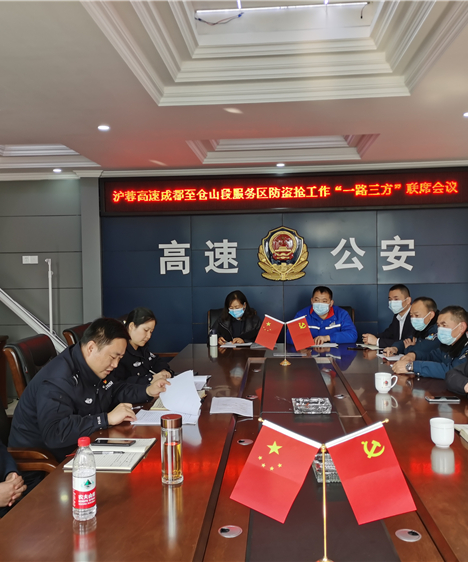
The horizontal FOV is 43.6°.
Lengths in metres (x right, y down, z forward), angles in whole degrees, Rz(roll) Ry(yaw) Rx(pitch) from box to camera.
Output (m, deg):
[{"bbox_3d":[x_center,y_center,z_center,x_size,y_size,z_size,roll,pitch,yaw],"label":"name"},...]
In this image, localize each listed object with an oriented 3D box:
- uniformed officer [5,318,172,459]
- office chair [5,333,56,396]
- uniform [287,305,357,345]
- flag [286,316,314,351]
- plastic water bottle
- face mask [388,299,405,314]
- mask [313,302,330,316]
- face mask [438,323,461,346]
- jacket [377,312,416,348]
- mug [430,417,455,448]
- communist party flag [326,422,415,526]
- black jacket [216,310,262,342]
[{"bbox_3d":[-0.657,0.770,2.694,0.740,1.200,0.560,0,2,25],"label":"uniformed officer"},{"bbox_3d":[-0.732,0.837,2.833,0.640,1.090,0.620,-1,2,7],"label":"office chair"},{"bbox_3d":[0.781,0.500,5.192,0.620,0.560,0.480,-1,1,7],"label":"uniform"},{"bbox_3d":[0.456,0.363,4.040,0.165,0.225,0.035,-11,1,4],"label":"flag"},{"bbox_3d":[-0.410,0.538,1.596,0.065,0.220,0.065,-1,1,-15],"label":"plastic water bottle"},{"bbox_3d":[1.299,0.204,4.676,0.090,0.125,0.145,-2,2,-33],"label":"face mask"},{"bbox_3d":[0.751,0.244,5.017,0.150,0.120,0.085,-1,1,11],"label":"mask"},{"bbox_3d":[1.330,0.339,3.600,0.100,0.115,0.145,-2,2,-18],"label":"face mask"},{"bbox_3d":[1.391,0.502,4.845,0.370,0.550,0.460,-2,2,-26],"label":"jacket"},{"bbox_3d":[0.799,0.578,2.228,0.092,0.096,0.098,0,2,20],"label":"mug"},{"bbox_3d":[0.320,0.453,1.362,0.142,0.212,0.020,-22,1,9],"label":"communist party flag"},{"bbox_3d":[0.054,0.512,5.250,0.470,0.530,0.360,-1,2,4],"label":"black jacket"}]

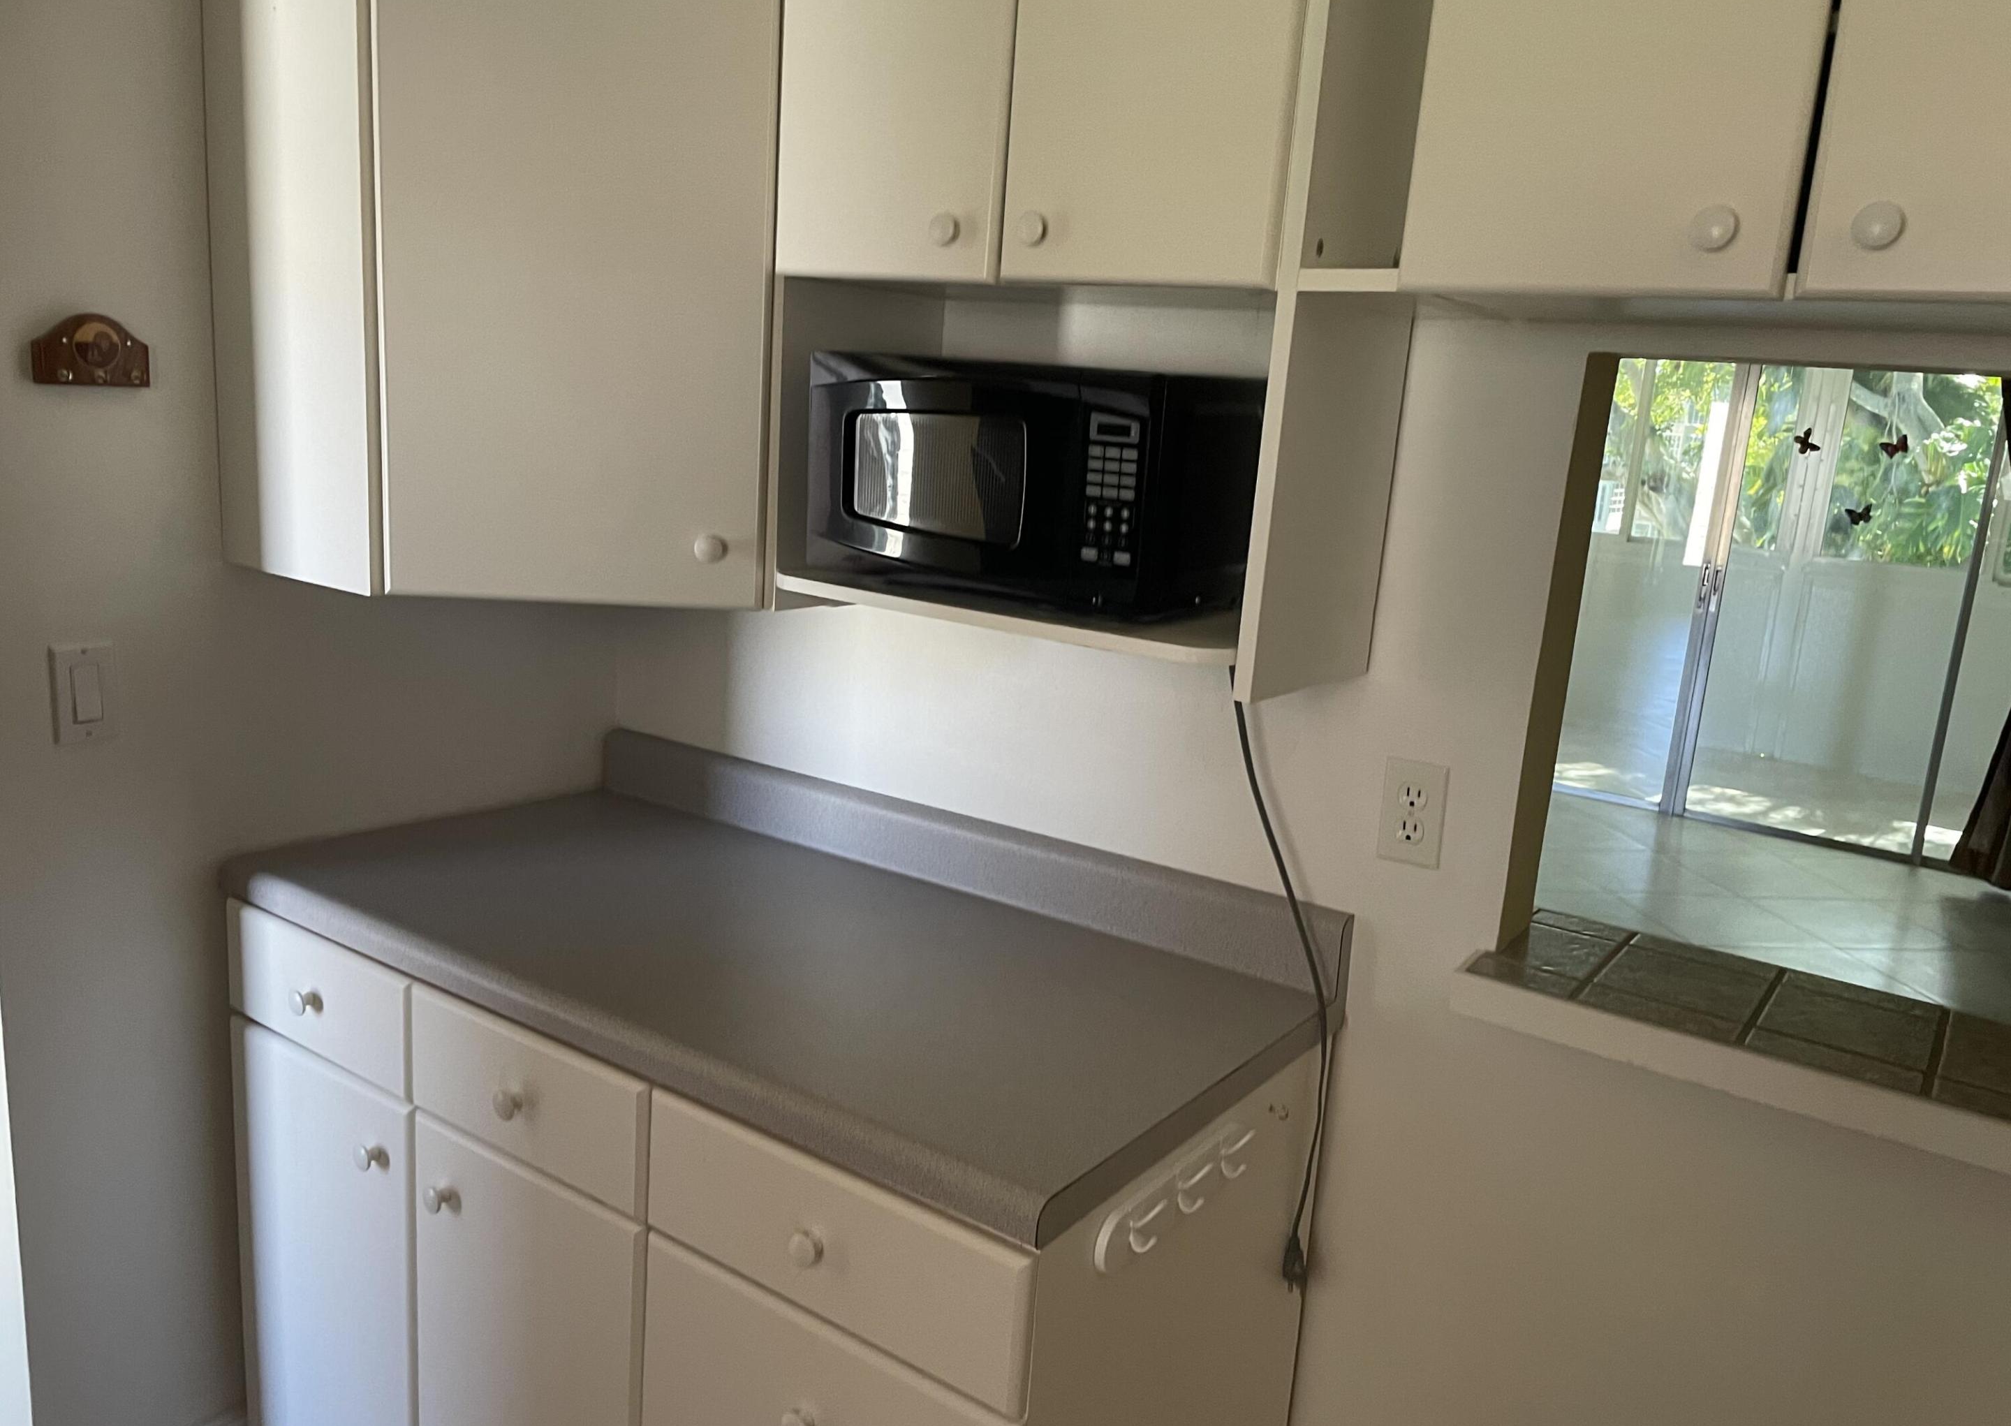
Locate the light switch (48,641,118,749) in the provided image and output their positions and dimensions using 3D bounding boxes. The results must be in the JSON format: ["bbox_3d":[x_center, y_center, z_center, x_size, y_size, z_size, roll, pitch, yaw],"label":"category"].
[{"bbox_3d":[-1.052,-0.023,1.731,0.012,0.115,0.070,12,14,33],"label":"light switch"}]

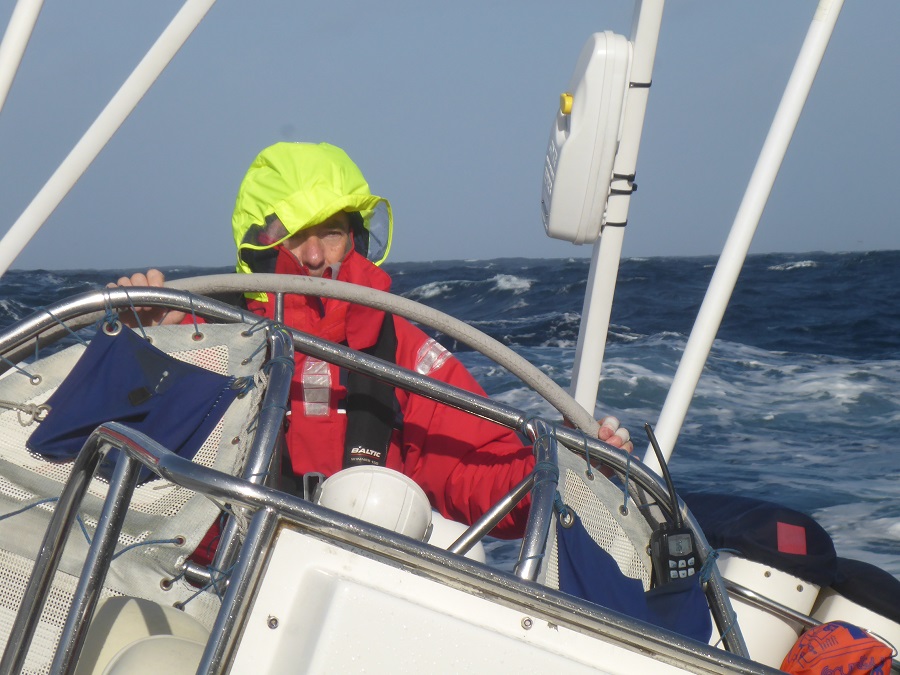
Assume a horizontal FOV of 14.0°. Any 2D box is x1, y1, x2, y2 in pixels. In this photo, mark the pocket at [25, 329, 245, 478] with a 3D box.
[{"bbox_3d":[-0.439,0.095,5.050,0.245,0.190,0.050,18,2,-2],"label":"pocket"}]

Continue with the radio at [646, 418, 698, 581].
[{"bbox_3d":[0.312,0.260,5.120,0.066,0.275,0.045,-5,2,-26],"label":"radio"}]

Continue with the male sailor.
[{"bbox_3d":[-0.125,0.560,5.750,0.790,1.750,0.650,-1,1,-3],"label":"male sailor"}]

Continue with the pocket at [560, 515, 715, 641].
[{"bbox_3d":[0.268,0.357,5.120,0.240,0.190,0.065,18,2,-21],"label":"pocket"}]

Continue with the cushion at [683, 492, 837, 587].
[{"bbox_3d":[0.523,0.340,6.200,0.280,0.120,0.260,18,2,0],"label":"cushion"}]

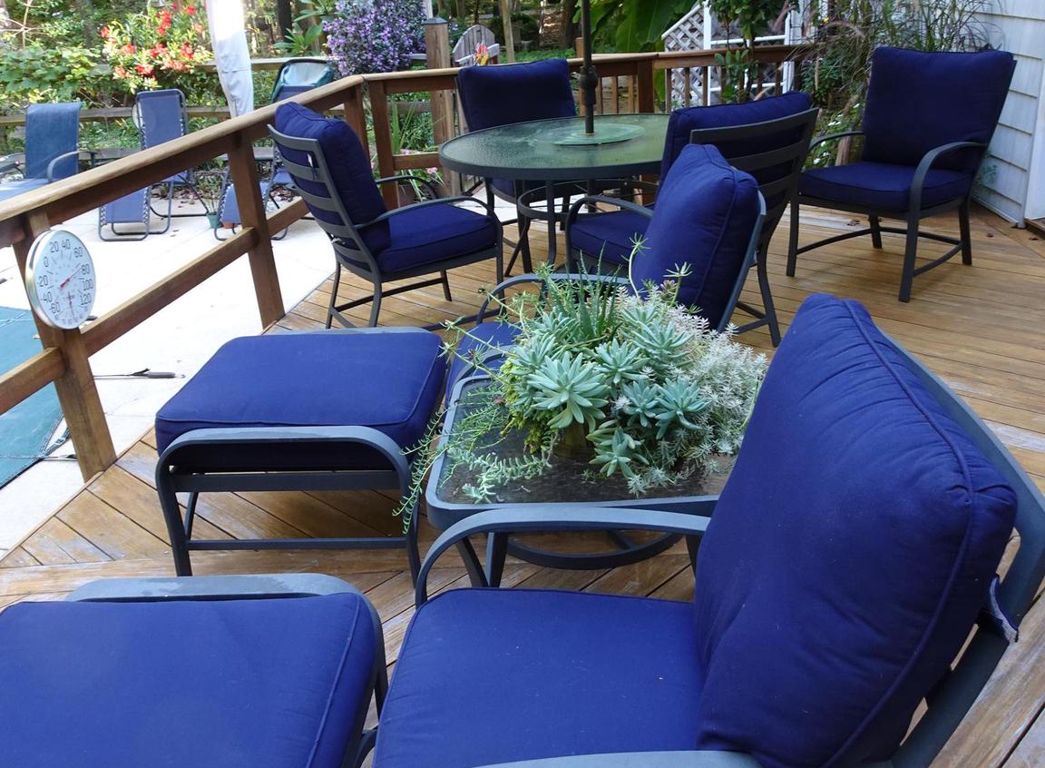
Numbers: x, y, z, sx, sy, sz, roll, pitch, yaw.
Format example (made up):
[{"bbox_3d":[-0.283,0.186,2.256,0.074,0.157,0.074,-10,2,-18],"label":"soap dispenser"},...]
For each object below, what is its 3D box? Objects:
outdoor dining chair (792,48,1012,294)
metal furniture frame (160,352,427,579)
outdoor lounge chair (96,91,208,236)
[{"bbox_3d":[1.673,-0.964,4.348,0.680,0.945,0.660,-21,29,-33],"label":"outdoor dining chair"},{"bbox_3d":[-0.557,0.204,2.731,0.640,0.445,0.680,-2,24,6],"label":"metal furniture frame"},{"bbox_3d":[-3.366,-1.939,8.585,0.640,1.120,0.980,3,25,16],"label":"outdoor lounge chair"}]

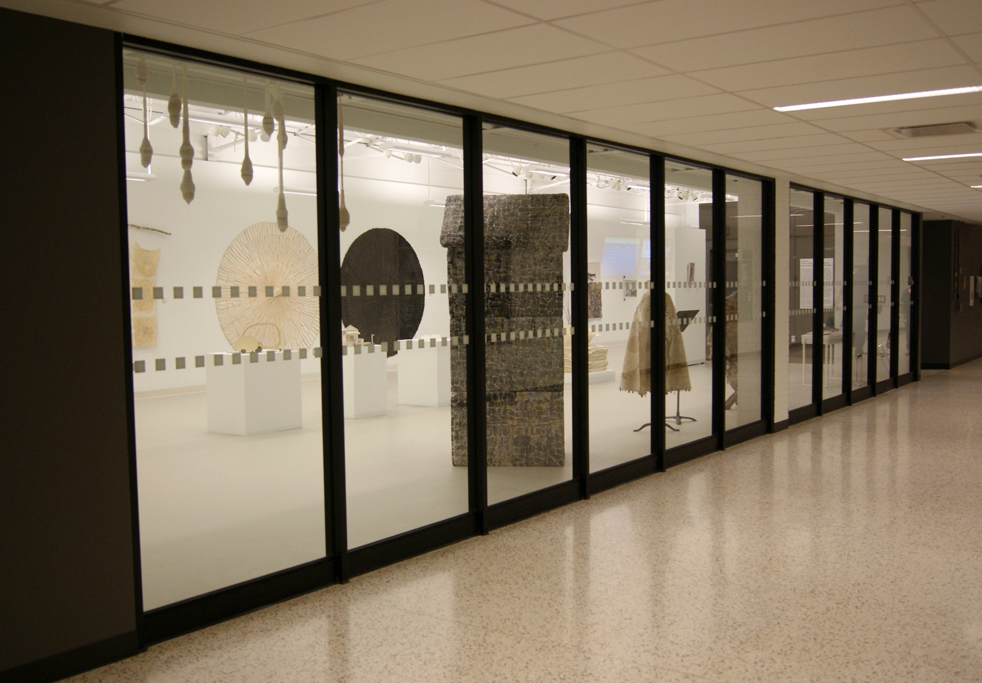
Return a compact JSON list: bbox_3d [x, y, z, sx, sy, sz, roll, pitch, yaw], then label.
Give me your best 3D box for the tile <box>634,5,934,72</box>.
[{"bbox_3d":[1.257,-1.316,4.096,1.220,0.025,0.610,2,5,37],"label":"tile"}]

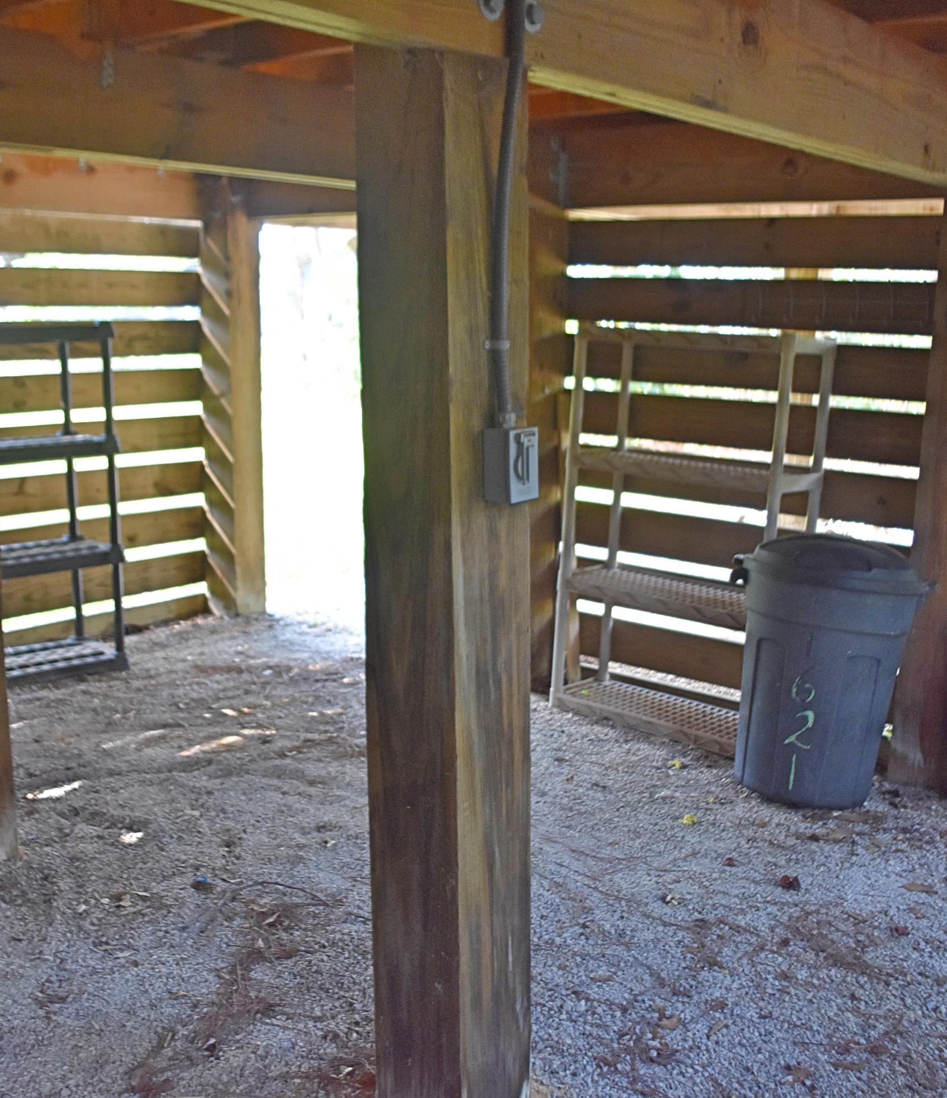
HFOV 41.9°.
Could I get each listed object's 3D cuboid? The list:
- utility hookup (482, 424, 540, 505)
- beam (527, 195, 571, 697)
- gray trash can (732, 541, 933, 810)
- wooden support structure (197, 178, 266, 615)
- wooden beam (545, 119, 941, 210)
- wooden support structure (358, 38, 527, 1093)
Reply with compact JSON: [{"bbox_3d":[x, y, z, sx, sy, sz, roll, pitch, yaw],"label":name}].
[{"bbox_3d":[0.059,-0.130,1.902,0.053,0.113,0.077,8,15,37],"label":"utility hookup"},{"bbox_3d":[0.232,-0.414,5.023,0.188,1.993,0.188,10,15,37],"label":"beam"},{"bbox_3d":[1.137,0.383,4.030,0.576,0.786,0.557,5,11,-1],"label":"gray trash can"},{"bbox_3d":[-1.167,-0.718,5.998,0.188,2.058,0.188,10,15,37],"label":"wooden support structure"},{"bbox_3d":[0.988,-1.380,4.326,1.560,0.320,0.071,10,15,37],"label":"wooden beam"},{"bbox_3d":[-0.041,0.084,2.017,0.188,1.668,0.188,8,15,37],"label":"wooden support structure"}]

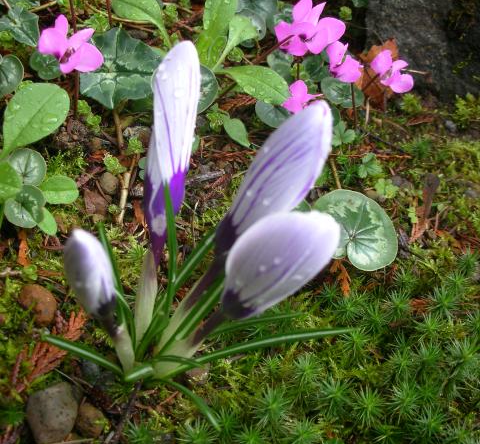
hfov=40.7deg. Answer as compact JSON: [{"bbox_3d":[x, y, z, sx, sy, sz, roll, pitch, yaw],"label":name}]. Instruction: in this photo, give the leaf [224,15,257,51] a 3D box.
[{"bbox_3d":[0.002,-0.114,0.389,0.017,0.006,0.020,42,81,8],"label":"leaf"}]

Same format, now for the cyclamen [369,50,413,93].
[{"bbox_3d":[0.078,-0.077,0.330,0.021,0.017,0.016,29,54,24],"label":"cyclamen"}]

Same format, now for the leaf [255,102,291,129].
[{"bbox_3d":[0.017,-0.054,0.322,0.020,0.004,0.019,0,60,0],"label":"leaf"}]

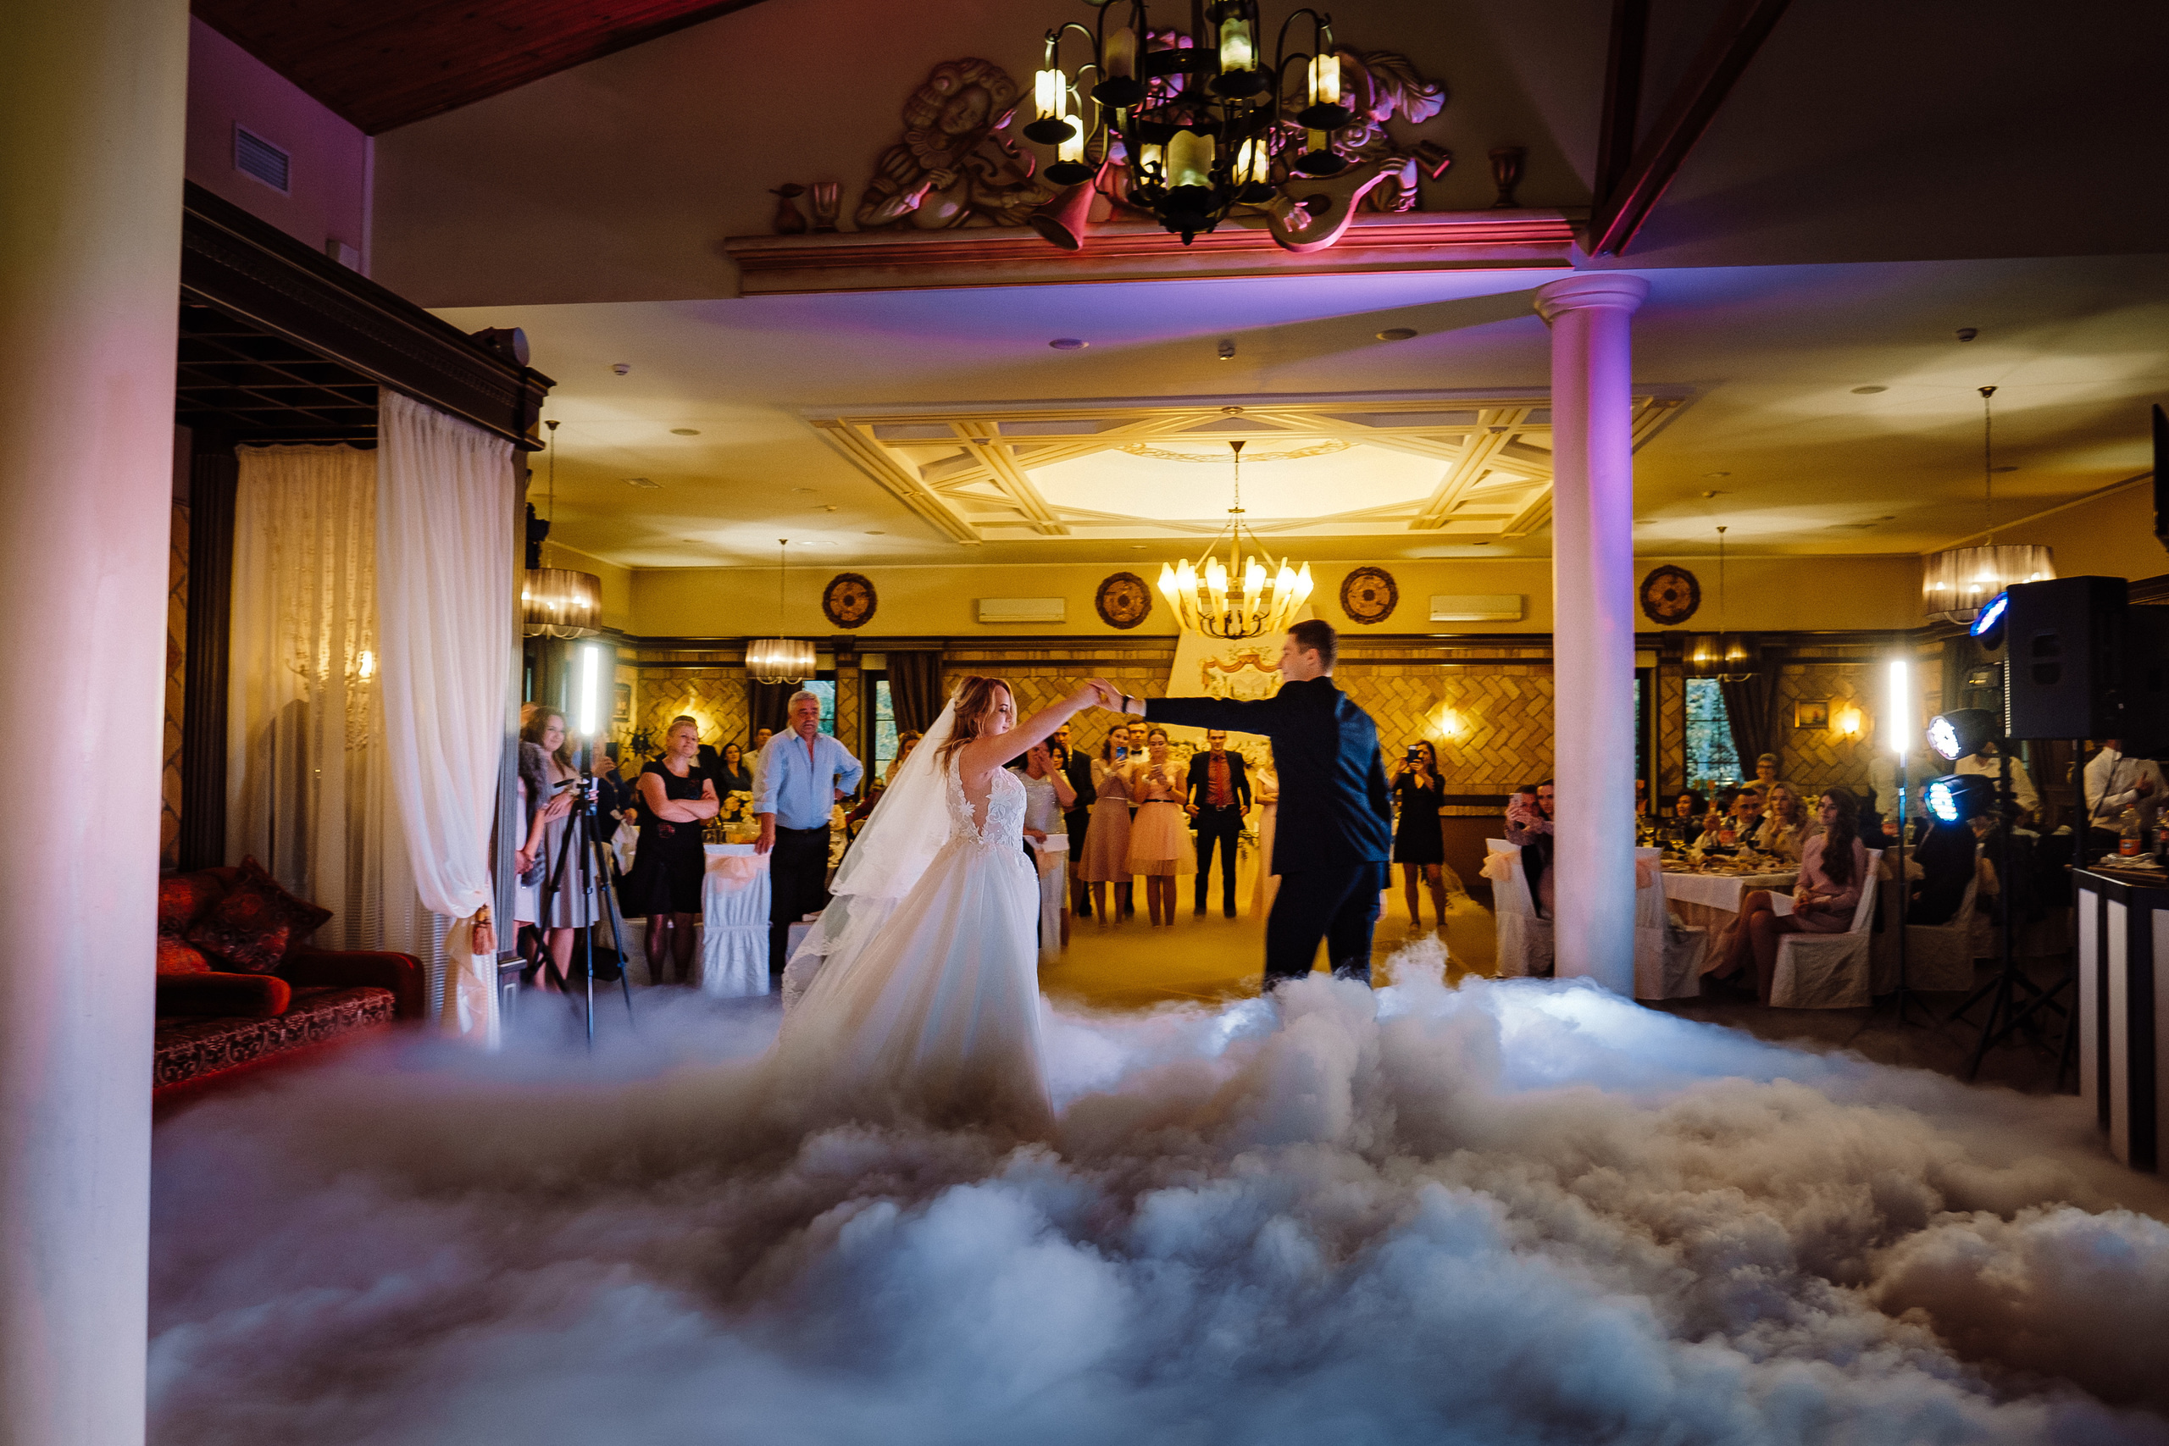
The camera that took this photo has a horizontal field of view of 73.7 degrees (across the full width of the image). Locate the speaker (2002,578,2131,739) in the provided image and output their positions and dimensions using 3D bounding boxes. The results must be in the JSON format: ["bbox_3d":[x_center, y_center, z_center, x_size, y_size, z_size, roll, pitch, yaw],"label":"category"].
[{"bbox_3d":[4.430,-0.285,6.480,0.380,0.705,0.380,1,-2,-9],"label":"speaker"}]

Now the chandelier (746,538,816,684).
[{"bbox_3d":[-3.246,-1.188,15.505,0.765,1.561,0.765,0,-2,7],"label":"chandelier"}]

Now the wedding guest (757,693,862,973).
[{"bbox_3d":[-1.680,0.707,8.822,0.660,1.809,0.400,1,-2,-22],"label":"wedding guest"}]

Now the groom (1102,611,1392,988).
[{"bbox_3d":[0.649,0.542,5.440,0.840,1.862,0.820,-1,-3,44],"label":"groom"}]

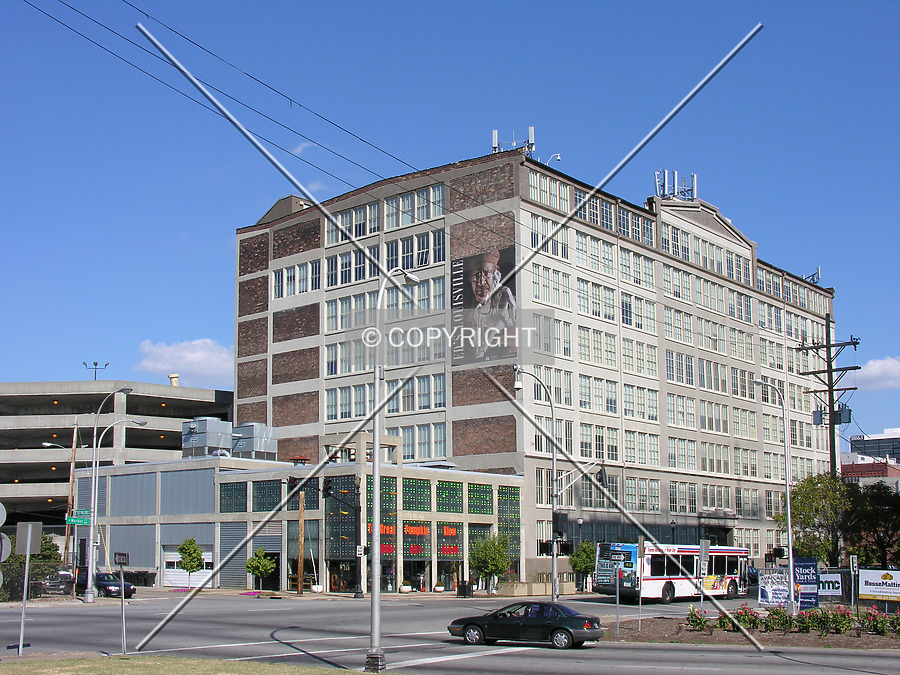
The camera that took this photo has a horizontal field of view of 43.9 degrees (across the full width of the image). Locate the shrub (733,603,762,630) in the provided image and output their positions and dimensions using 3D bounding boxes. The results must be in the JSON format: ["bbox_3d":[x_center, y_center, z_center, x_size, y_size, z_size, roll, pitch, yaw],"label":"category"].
[{"bbox_3d":[8.749,8.232,32.963,0.882,0.829,0.882,-3,-11,14],"label":"shrub"}]

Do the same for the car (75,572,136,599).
[{"bbox_3d":[-19.517,14.000,63.280,4.500,1.420,1.760,-10,-15,44],"label":"car"}]

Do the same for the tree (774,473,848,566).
[{"bbox_3d":[19.478,10.638,60.089,3.909,6.732,3.909,0,-11,0],"label":"tree"}]

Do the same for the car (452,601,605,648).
[{"bbox_3d":[2.260,8.537,33.495,4.480,1.370,1.700,-4,-11,20],"label":"car"}]

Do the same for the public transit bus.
[{"bbox_3d":[12.297,12.693,60.378,2.600,2.980,12.240,-9,-15,39],"label":"public transit bus"}]

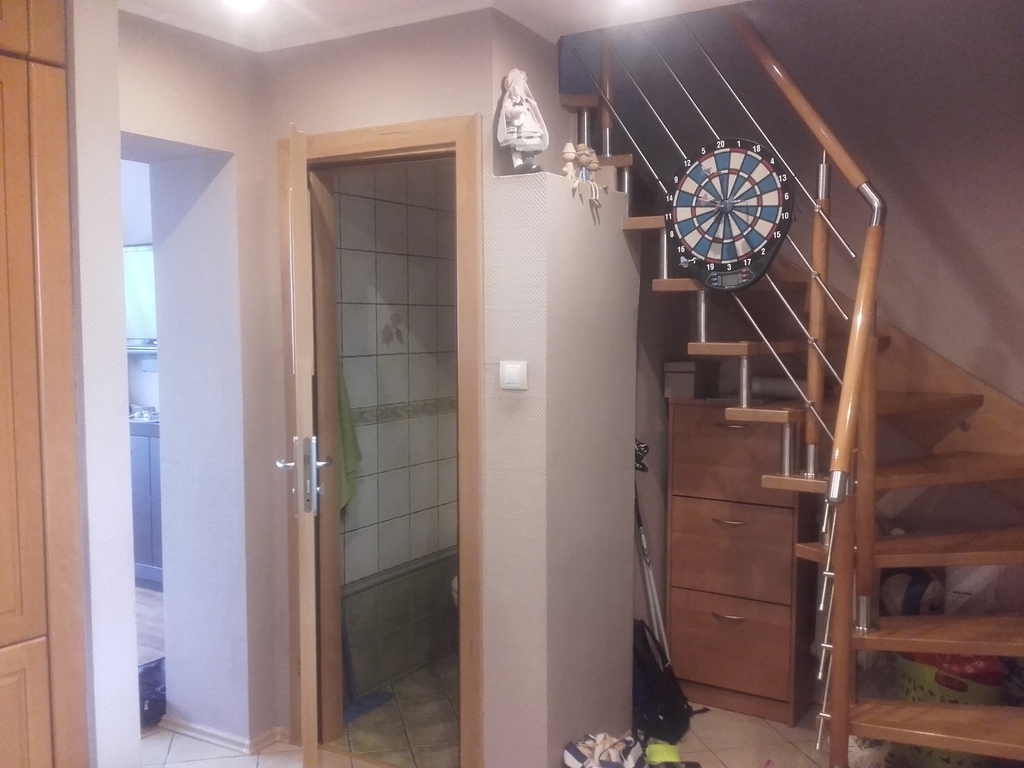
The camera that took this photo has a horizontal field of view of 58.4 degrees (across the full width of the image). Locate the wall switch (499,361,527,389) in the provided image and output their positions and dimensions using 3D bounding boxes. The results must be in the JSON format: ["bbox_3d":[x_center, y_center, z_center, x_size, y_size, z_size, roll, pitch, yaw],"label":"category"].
[{"bbox_3d":[0.007,-0.025,2.662,0.082,0.082,0.013,3,5,31],"label":"wall switch"}]

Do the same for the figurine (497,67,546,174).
[{"bbox_3d":[0.032,-0.759,2.674,0.125,0.315,0.100,-3,5,-35],"label":"figurine"}]

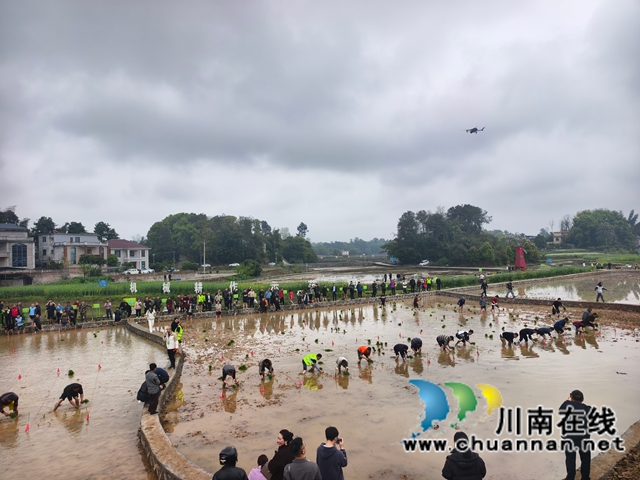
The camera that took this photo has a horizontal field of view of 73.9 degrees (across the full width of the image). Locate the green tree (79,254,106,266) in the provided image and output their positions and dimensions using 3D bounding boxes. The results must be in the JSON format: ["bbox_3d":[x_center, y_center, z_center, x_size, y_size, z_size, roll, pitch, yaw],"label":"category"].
[{"bbox_3d":[-53.450,4.890,100.000,6.200,2.860,4.130,1,-1,-28],"label":"green tree"}]

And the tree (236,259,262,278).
[{"bbox_3d":[-15.930,6.360,96.000,6.130,4.210,5.580,0,-1,-10],"label":"tree"}]

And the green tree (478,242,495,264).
[{"bbox_3d":[48.110,3.860,123.000,4.550,6.220,4.550,0,-1,20],"label":"green tree"}]

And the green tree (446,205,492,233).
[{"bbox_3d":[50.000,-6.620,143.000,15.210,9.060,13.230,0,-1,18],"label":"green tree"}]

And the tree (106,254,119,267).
[{"bbox_3d":[-51.700,5.210,106.000,2.860,3.130,2.860,0,-1,-25],"label":"tree"}]

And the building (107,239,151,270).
[{"bbox_3d":[-56.000,4.080,123.000,8.530,8.470,10.660,-1,-1,45],"label":"building"}]

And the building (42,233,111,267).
[{"bbox_3d":[-61.630,2.810,107.000,10.690,8.860,11.760,-1,-1,35],"label":"building"}]

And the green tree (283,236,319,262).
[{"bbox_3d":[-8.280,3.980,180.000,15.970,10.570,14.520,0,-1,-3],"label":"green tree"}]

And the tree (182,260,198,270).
[{"bbox_3d":[-36.540,7.240,120.000,4.630,2.760,3.860,0,-1,-17],"label":"tree"}]

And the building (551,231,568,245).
[{"bbox_3d":[124.190,-0.810,220.000,8.360,7.270,7.600,-1,-1,38],"label":"building"}]

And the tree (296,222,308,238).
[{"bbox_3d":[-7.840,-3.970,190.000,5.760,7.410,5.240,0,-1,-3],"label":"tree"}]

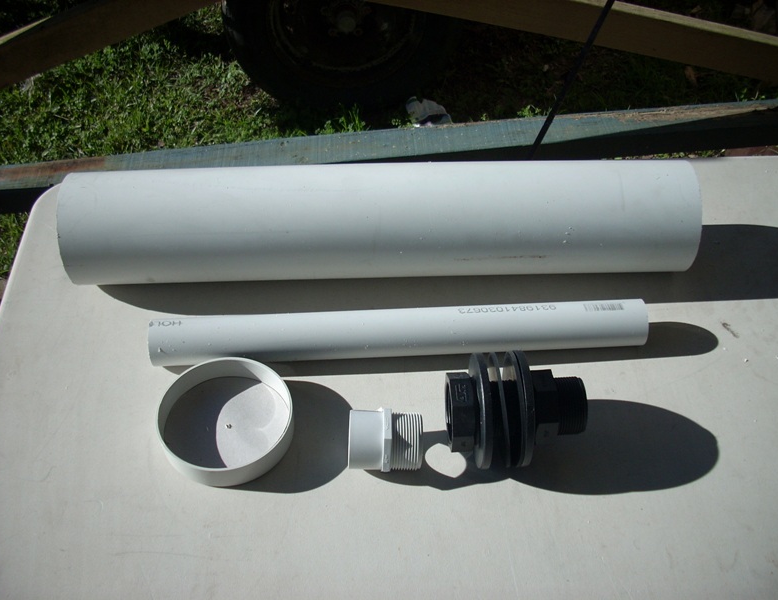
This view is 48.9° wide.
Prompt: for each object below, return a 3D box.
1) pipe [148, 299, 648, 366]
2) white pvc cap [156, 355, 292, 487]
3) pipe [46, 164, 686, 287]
[{"bbox_3d":[0.011,0.030,0.782,0.450,0.043,0.043,-2,48,-3],"label":"pipe"},{"bbox_3d":[-0.139,0.103,0.727,0.117,0.025,0.117,-1,48,-2],"label":"white pvc cap"},{"bbox_3d":[-0.007,-0.076,0.833,0.600,0.110,0.110,-1,48,-2],"label":"pipe"}]

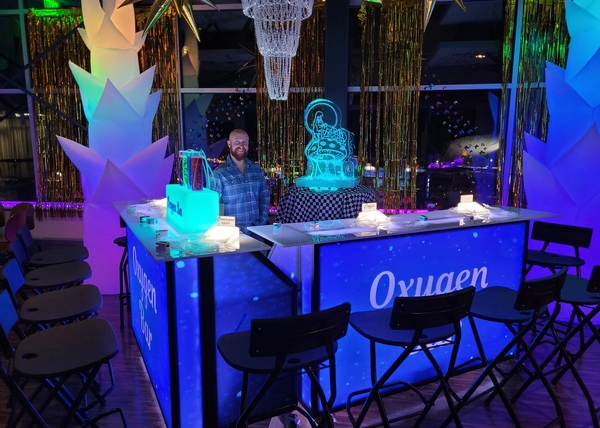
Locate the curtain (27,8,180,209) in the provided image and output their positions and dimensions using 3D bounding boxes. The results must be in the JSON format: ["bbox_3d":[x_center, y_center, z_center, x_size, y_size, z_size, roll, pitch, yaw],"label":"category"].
[{"bbox_3d":[-2.843,-1.410,6.588,2.318,3.033,0.050,1,9,7],"label":"curtain"}]

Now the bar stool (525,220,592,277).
[{"bbox_3d":[1.959,0.589,3.547,0.536,0.994,0.492,-8,12,-40],"label":"bar stool"}]

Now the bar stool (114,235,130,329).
[{"bbox_3d":[-1.426,0.475,4.194,0.492,0.994,0.536,-2,10,-15],"label":"bar stool"}]

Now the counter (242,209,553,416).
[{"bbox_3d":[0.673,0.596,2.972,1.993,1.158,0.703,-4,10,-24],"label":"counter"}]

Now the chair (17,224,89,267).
[{"bbox_3d":[-1.894,0.592,3.467,0.536,0.994,0.492,-4,10,-24],"label":"chair"}]

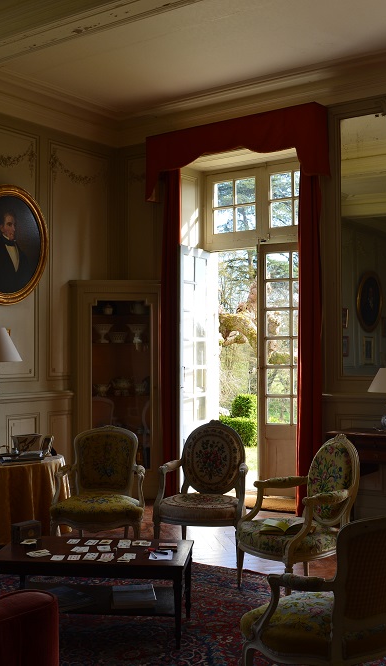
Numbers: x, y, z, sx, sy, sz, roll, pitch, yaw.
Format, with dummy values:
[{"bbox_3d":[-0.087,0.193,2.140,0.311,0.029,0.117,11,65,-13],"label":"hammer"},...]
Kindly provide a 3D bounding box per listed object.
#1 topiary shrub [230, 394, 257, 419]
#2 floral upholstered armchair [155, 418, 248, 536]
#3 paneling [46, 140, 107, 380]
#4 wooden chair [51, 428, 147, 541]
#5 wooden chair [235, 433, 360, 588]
[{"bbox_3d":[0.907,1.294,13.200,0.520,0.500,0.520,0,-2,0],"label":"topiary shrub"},{"bbox_3d":[0.094,1.091,5.264,0.616,0.906,0.594,0,-1,11],"label":"floral upholstered armchair"},{"bbox_3d":[-1.081,-0.669,7.235,0.051,2.238,0.829,-1,-1,36],"label":"paneling"},{"bbox_3d":[-0.628,1.105,5.250,0.631,0.877,0.594,0,-1,-3],"label":"wooden chair"},{"bbox_3d":[0.680,1.149,4.691,0.620,0.960,0.600,1,-2,-30],"label":"wooden chair"}]

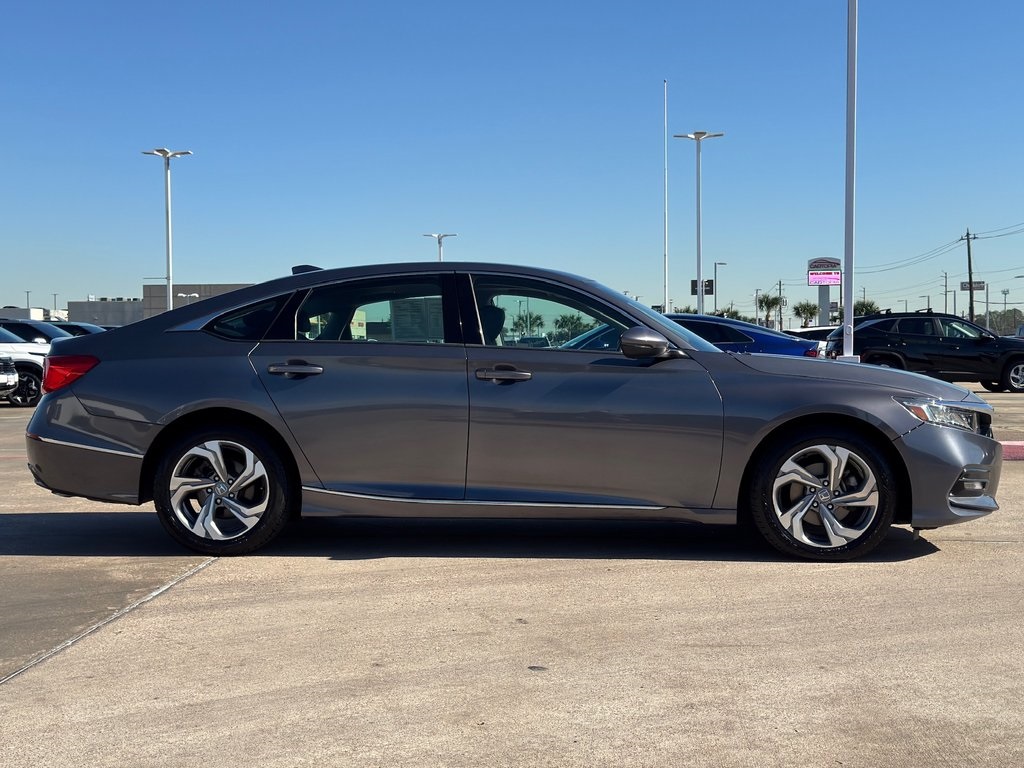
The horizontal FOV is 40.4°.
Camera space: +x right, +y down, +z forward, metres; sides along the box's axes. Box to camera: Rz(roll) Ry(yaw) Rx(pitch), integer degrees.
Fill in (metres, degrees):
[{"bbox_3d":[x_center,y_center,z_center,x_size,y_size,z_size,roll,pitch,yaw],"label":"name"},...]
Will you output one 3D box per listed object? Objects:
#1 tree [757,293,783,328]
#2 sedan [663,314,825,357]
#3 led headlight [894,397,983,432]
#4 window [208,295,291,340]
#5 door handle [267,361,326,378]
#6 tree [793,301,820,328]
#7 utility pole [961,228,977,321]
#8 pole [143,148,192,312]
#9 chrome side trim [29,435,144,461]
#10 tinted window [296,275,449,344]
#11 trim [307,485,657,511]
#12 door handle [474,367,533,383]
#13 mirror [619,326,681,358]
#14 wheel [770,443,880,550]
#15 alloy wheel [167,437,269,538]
[{"bbox_3d":[24.124,-5.704,130.000,2.400,5.600,2.400,0,2,0],"label":"tree"},{"bbox_3d":[1.858,-0.287,19.500,4.850,1.440,1.850,0,2,0],"label":"sedan"},{"bbox_3d":[2.005,0.142,6.540,0.490,0.180,0.430,0,2,4],"label":"led headlight"},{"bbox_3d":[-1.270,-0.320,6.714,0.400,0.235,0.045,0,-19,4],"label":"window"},{"bbox_3d":[-1.018,-0.068,6.540,0.265,0.080,0.050,0,2,4],"label":"door handle"},{"bbox_3d":[27.491,-5.283,130.000,2.500,4.800,2.500,0,2,0],"label":"tree"},{"bbox_3d":[42.212,-8.792,128.000,1.450,11.400,0.400,-2,2,0],"label":"utility pole"},{"bbox_3d":[-13.133,-4.736,53.144,1.950,8.450,1.950,0,2,4],"label":"pole"},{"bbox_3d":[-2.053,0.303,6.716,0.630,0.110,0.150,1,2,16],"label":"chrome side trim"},{"bbox_3d":[-0.668,-0.354,6.661,0.735,0.350,0.040,0,-22,4],"label":"tinted window"},{"bbox_3d":[-0.144,0.529,6.498,1.690,0.100,0.045,0,2,4],"label":"trim"},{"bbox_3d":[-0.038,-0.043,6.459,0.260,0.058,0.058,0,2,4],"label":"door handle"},{"bbox_3d":[0.636,-0.191,6.382,0.260,0.150,0.250,0,2,4],"label":"mirror"},{"bbox_3d":[1.446,0.513,6.461,0.472,0.472,0.200,0,2,4],"label":"wheel"},{"bbox_3d":[-1.375,0.501,6.672,0.470,0.470,0.200,0,2,4],"label":"alloy wheel"}]

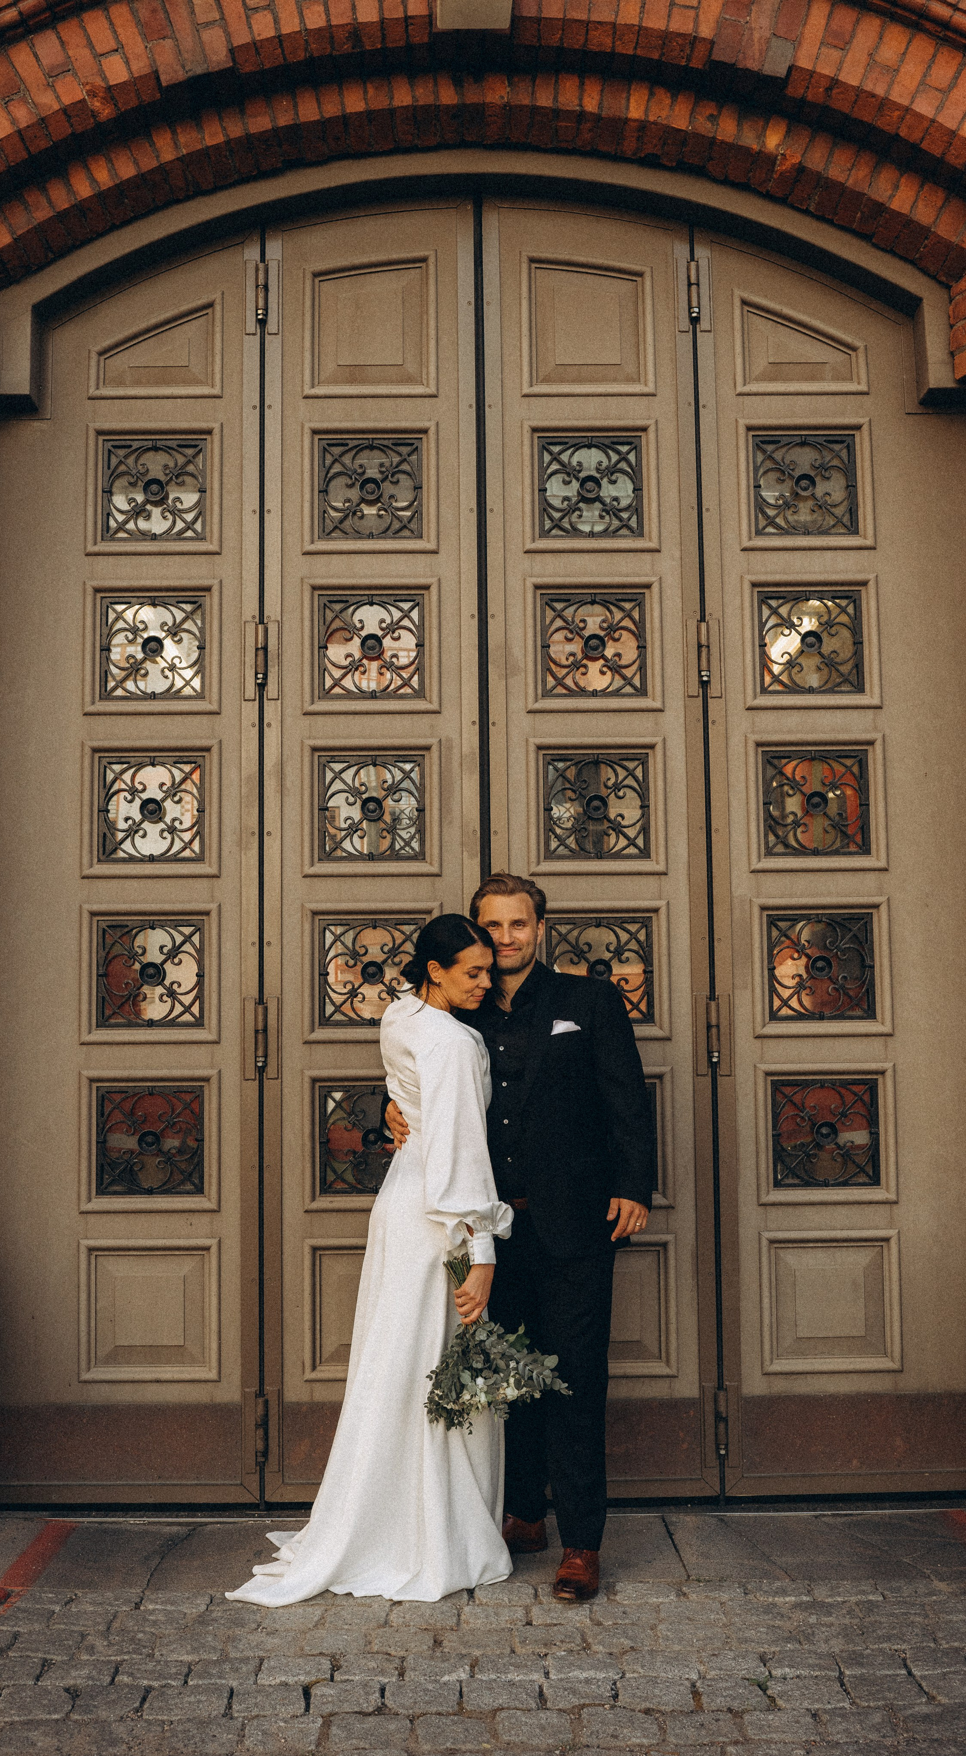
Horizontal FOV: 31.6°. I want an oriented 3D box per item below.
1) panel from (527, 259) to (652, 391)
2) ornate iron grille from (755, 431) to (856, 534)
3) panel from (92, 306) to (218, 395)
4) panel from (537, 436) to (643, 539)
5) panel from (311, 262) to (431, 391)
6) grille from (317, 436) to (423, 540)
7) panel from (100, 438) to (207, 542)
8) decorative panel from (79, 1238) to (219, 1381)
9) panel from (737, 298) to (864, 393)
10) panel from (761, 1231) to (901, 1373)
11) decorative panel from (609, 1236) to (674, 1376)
[{"bbox_3d":[0.320,-1.669,5.172,0.383,0.412,0.050,-1,-5,-1],"label":"panel"},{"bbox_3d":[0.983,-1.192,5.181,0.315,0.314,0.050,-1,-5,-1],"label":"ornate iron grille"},{"bbox_3d":[-1.021,-1.649,5.336,0.385,0.293,0.045,-1,-6,-1],"label":"panel"},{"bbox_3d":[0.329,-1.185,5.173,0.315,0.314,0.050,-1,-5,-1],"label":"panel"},{"bbox_3d":[-0.351,-1.730,5.353,0.374,0.424,0.045,-1,-6,-1],"label":"panel"},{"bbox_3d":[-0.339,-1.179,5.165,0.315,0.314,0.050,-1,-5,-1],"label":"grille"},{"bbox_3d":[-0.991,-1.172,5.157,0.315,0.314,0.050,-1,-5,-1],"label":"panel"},{"bbox_3d":[-0.957,1.239,4.900,0.401,0.400,0.050,-1,-5,-1],"label":"decorative panel"},{"bbox_3d":[0.965,-1.616,5.173,0.396,0.309,0.050,-1,-5,-1],"label":"panel"},{"bbox_3d":[1.004,1.222,4.922,0.406,0.400,0.050,-1,-5,-1],"label":"panel"},{"bbox_3d":[0.355,1.232,4.914,0.407,0.406,0.050,-1,-5,-1],"label":"decorative panel"}]

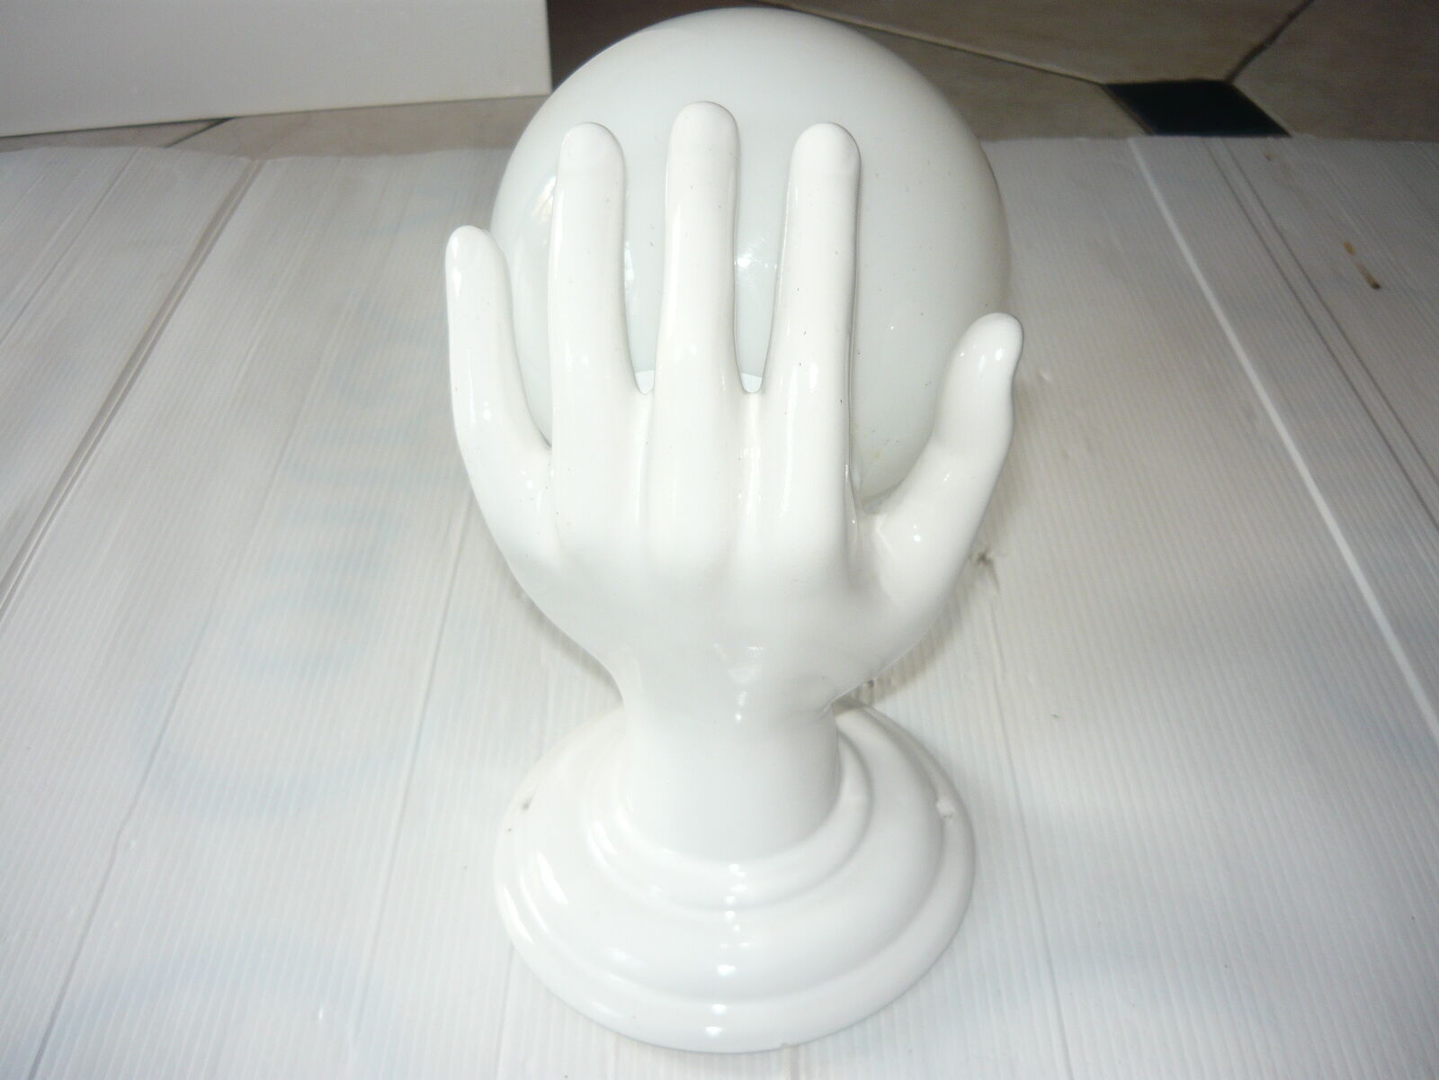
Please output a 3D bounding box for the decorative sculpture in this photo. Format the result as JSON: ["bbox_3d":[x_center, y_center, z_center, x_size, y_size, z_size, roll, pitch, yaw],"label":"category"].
[{"bbox_3d":[0.007,-0.023,0.373,0.148,0.206,0.239,0,40,0],"label":"decorative sculpture"}]

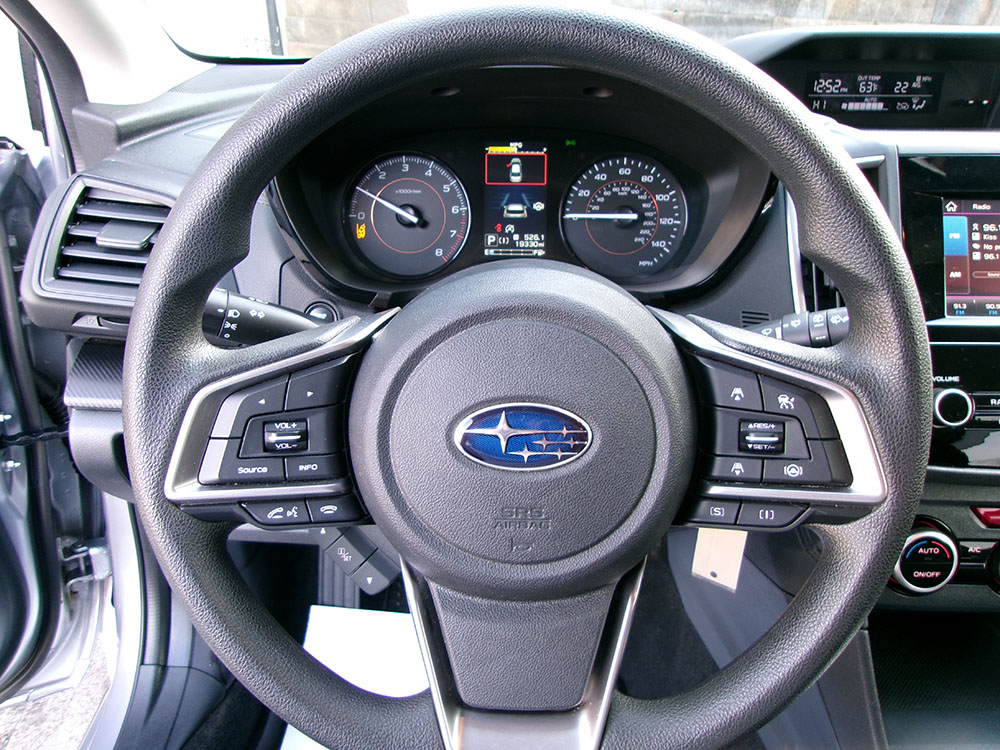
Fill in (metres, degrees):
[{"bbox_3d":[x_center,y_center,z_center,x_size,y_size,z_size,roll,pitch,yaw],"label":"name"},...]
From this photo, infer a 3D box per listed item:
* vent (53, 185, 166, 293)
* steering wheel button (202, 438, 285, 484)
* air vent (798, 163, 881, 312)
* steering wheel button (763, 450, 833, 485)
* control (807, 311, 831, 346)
[{"bbox_3d":[-0.271,-0.097,0.565,0.095,0.075,0.040,0,7,-5],"label":"vent"},{"bbox_3d":[-0.122,0.041,0.369,0.040,0.022,0.010,0,7,0],"label":"steering wheel button"},{"bbox_3d":[0.239,-0.093,0.548,0.062,0.112,0.032,0,3,0],"label":"air vent"},{"bbox_3d":[0.143,0.044,0.376,0.034,0.016,0.010,0,7,0],"label":"steering wheel button"},{"bbox_3d":[0.177,-0.025,0.433,0.013,0.021,0.021,-8,3,6],"label":"control"}]

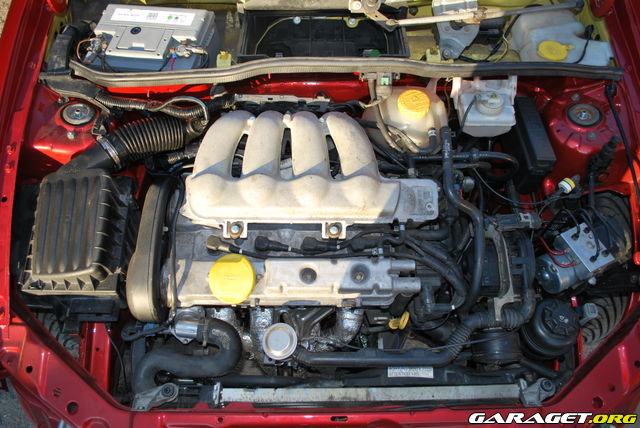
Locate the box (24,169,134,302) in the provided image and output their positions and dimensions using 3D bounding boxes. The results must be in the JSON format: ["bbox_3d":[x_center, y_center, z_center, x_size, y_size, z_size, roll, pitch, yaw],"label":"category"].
[{"bbox_3d":[-0.471,0.041,0.948,0.182,0.105,0.235,0,68,0],"label":"box"}]

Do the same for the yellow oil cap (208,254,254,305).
[{"bbox_3d":[-0.150,0.111,0.812,0.075,0.036,0.075,0,65,0],"label":"yellow oil cap"}]

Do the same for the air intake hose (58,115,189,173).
[{"bbox_3d":[-0.395,-0.142,0.965,0.235,0.090,0.105,-17,58,-11],"label":"air intake hose"}]

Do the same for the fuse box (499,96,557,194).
[{"bbox_3d":[0.441,-0.150,1.040,0.045,0.100,0.190,0,55,0],"label":"fuse box"}]

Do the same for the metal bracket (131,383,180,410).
[{"bbox_3d":[-0.286,0.320,0.851,0.078,0.026,0.032,-20,57,-13],"label":"metal bracket"}]

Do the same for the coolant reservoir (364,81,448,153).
[{"bbox_3d":[0.183,-0.195,1.028,0.170,0.160,0.145,0,57,0],"label":"coolant reservoir"}]

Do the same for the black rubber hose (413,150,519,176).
[{"bbox_3d":[0.282,-0.096,0.934,0.200,0.035,0.036,0,55,0],"label":"black rubber hose"}]

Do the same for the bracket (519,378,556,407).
[{"bbox_3d":[0.377,0.315,0.848,0.060,0.028,0.038,0,55,0],"label":"bracket"}]

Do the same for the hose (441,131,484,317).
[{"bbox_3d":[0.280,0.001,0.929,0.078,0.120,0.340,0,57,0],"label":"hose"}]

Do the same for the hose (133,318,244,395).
[{"bbox_3d":[-0.229,0.249,0.839,0.178,0.090,0.105,0,55,0],"label":"hose"}]

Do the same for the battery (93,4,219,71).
[{"bbox_3d":[-0.368,-0.345,1.121,0.243,0.180,0.175,5,57,3],"label":"battery"}]

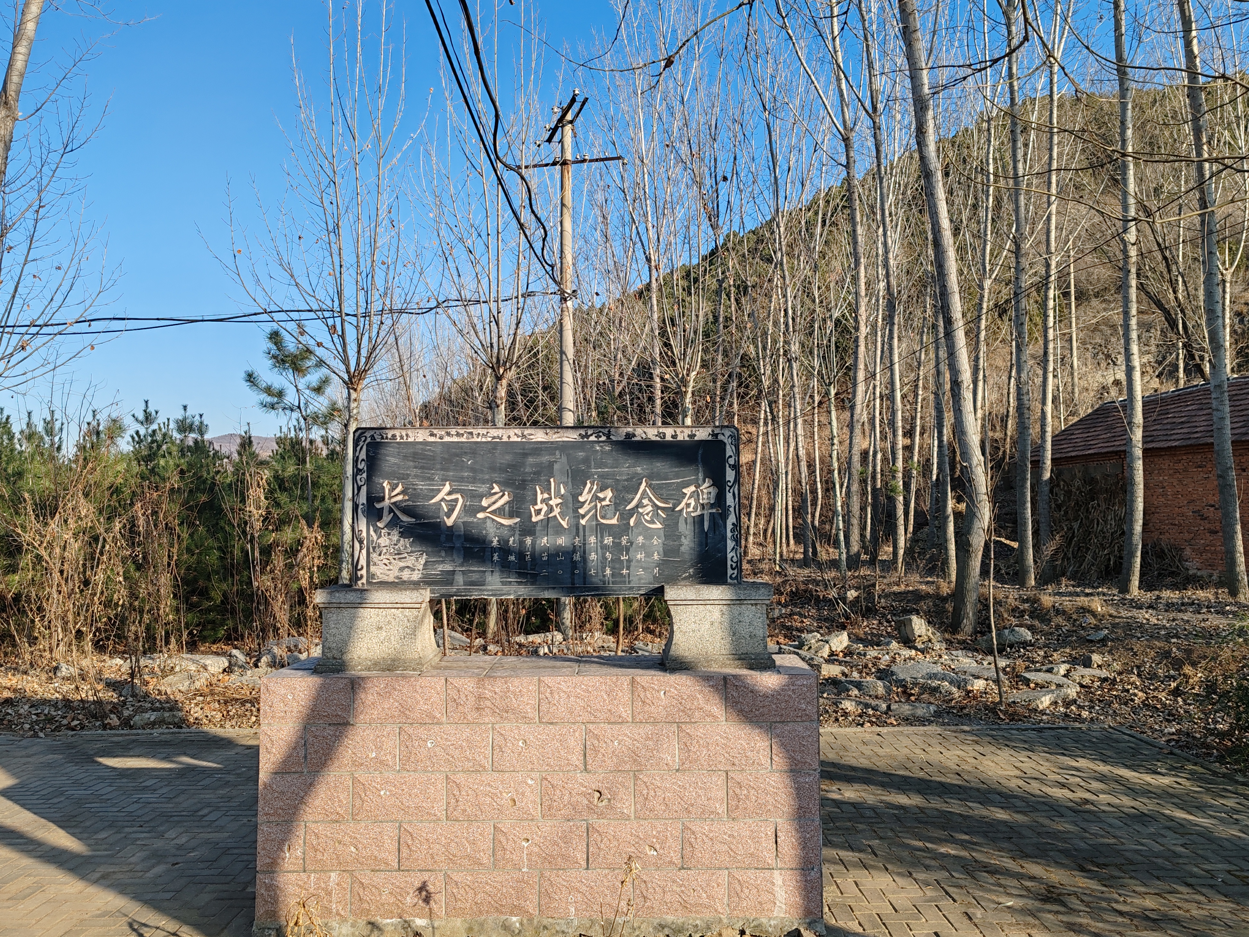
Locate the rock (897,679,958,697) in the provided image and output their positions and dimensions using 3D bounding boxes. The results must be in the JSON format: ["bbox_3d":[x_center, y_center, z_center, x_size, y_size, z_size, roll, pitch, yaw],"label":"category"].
[{"bbox_3d":[3.040,2.205,9.756,0.581,0.113,0.420,-1,-3,17],"label":"rock"}]

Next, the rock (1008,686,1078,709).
[{"bbox_3d":[4.040,2.193,9.412,0.645,0.176,0.480,0,-4,1],"label":"rock"}]

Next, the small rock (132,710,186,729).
[{"bbox_3d":[-4.254,2.276,8.895,0.474,0.137,0.300,0,-4,1],"label":"small rock"}]

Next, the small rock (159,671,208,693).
[{"bbox_3d":[-4.688,2.281,10.386,0.467,0.169,0.380,1,-3,-24],"label":"small rock"}]

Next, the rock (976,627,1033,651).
[{"bbox_3d":[4.943,2.203,12.671,0.699,0.296,0.480,0,-4,1],"label":"rock"}]

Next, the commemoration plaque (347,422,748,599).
[{"bbox_3d":[-0.363,0.205,4.583,1.803,0.792,0.120,0,-4,1],"label":"commemoration plaque"}]

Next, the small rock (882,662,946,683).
[{"bbox_3d":[3.196,2.226,10.742,0.664,0.188,0.550,0,-4,1],"label":"small rock"}]

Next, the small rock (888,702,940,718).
[{"bbox_3d":[2.640,2.210,8.899,0.467,0.082,0.280,-1,-3,16],"label":"small rock"}]

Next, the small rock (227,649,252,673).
[{"bbox_3d":[-4.729,2.348,11.953,0.284,0.278,0.280,0,-4,1],"label":"small rock"}]

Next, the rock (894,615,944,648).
[{"bbox_3d":[3.938,2.160,13.018,0.607,0.412,0.450,0,-4,1],"label":"rock"}]

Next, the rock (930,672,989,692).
[{"bbox_3d":[3.511,2.219,10.205,0.583,0.166,0.420,0,-4,1],"label":"rock"}]

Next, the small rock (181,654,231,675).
[{"bbox_3d":[-5.010,2.346,11.639,0.551,0.177,0.400,1,-3,-23],"label":"small rock"}]

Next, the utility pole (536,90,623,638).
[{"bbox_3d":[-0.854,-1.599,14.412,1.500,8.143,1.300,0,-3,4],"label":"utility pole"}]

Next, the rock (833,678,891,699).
[{"bbox_3d":[2.351,2.193,9.691,0.550,0.149,0.380,-1,-3,13],"label":"rock"}]

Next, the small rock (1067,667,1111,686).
[{"bbox_3d":[4.820,2.168,10.127,0.423,0.137,0.380,-2,-3,25],"label":"small rock"}]

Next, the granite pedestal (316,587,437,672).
[{"bbox_3d":[-1.125,0.729,4.478,0.490,0.371,0.390,0,-3,0],"label":"granite pedestal"}]

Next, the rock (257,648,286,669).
[{"bbox_3d":[-4.451,2.377,12.259,0.350,0.246,0.320,0,-4,1],"label":"rock"}]

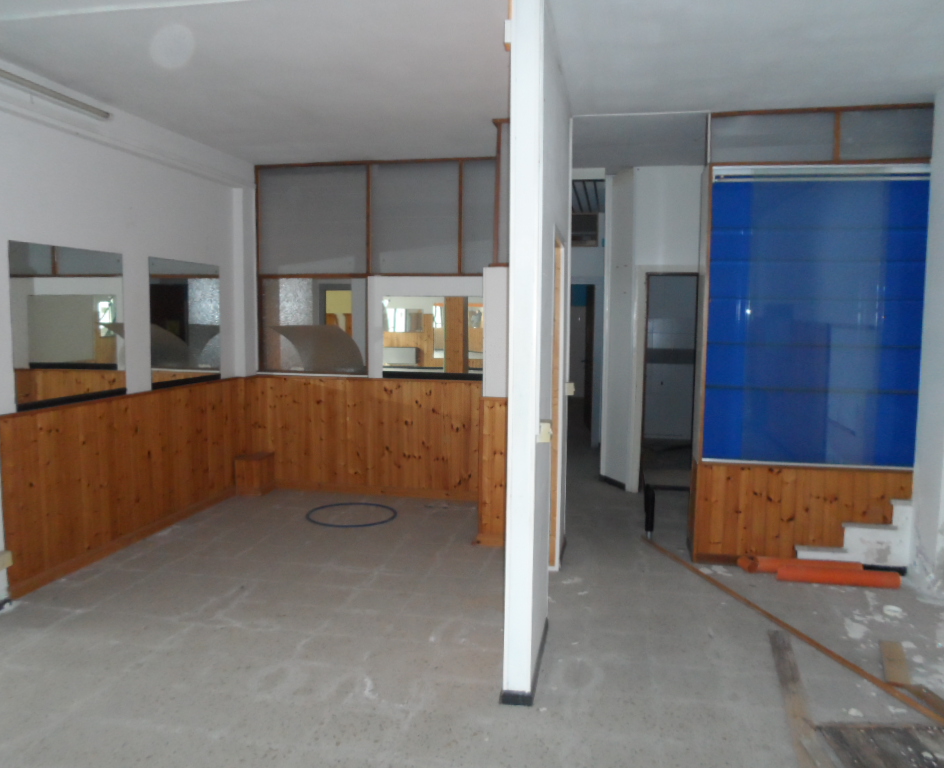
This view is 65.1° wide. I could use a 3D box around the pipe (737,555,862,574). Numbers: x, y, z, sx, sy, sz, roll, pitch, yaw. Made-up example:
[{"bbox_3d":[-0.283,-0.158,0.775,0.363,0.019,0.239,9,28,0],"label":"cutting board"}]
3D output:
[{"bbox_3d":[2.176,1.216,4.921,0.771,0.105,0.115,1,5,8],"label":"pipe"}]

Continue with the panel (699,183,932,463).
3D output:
[{"bbox_3d":[2.244,-0.403,4.885,1.319,1.878,0.050,2,5,11],"label":"panel"}]

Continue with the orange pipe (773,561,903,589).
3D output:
[{"bbox_3d":[2.345,1.237,4.735,0.715,0.100,0.100,1,5,8],"label":"orange pipe"}]

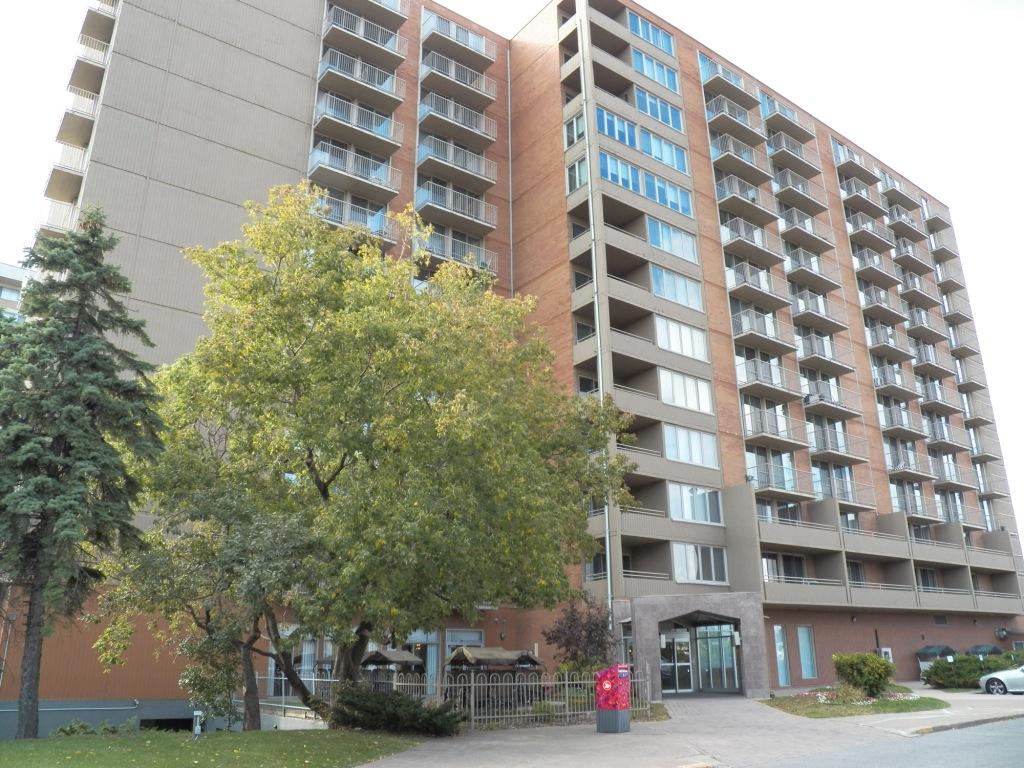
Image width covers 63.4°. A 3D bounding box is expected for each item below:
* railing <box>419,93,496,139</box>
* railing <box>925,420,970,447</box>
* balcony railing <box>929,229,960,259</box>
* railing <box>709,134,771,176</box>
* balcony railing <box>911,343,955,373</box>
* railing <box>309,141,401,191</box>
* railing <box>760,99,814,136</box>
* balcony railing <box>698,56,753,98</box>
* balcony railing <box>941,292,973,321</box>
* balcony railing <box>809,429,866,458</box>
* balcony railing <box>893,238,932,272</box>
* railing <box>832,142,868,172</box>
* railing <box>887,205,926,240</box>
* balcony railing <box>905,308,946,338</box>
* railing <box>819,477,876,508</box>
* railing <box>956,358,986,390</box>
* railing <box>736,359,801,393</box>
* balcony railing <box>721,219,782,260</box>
[{"bbox_3d":[-2.785,-13.675,43.127,4.000,1.120,1.030,14,-24,-35],"label":"railing"},{"bbox_3d":[27.417,3.407,52.033,3.920,1.191,1.040,14,-24,-35],"label":"railing"},{"bbox_3d":[32.739,-10.404,62.918,2.373,1.160,1.040,14,-24,-36],"label":"balcony railing"},{"bbox_3d":[12.982,-12.586,46.498,4.000,1.120,1.030,14,-24,-35],"label":"railing"},{"bbox_3d":[28.094,-1.480,55.141,4.000,1.120,1.030,14,-24,-35],"label":"balcony railing"},{"bbox_3d":[-7.246,-9.831,38.428,3.985,1.136,1.078,14,-24,-35],"label":"railing"},{"bbox_3d":[17.044,-16.149,50.944,3.953,1.197,1.052,14,-24,-35],"label":"railing"},{"bbox_3d":[12.713,-17.207,47.764,3.953,1.197,1.052,14,-24,-35],"label":"balcony railing"},{"bbox_3d":[32.278,-5.309,59.998,2.406,1.136,1.078,14,-24,-35],"label":"balcony railing"},{"bbox_3d":[17.535,3.344,44.366,3.985,1.136,1.078,14,-24,-35],"label":"balcony railing"},{"bbox_3d":[27.656,-8.686,57.033,3.953,1.197,1.052,14,-24,-35],"label":"balcony railing"},{"bbox_3d":[23.954,-15.046,57.136,4.110,1.160,1.040,14,-24,-36],"label":"railing"},{"bbox_3d":[27.296,-10.972,57.241,3.920,1.191,1.040,14,-24,-35],"label":"railing"},{"bbox_3d":[27.716,-3.825,55.267,3.953,1.197,1.052,14,-24,-35],"label":"balcony railing"},{"bbox_3d":[17.134,5.716,42.473,3.936,1.191,1.040,14,-24,-35],"label":"railing"},{"bbox_3d":[32.917,-0.385,59.463,2.373,1.160,1.040,14,-24,-36],"label":"railing"},{"bbox_3d":[13.194,-0.186,42.084,4.000,1.120,1.030,14,-24,-35],"label":"railing"},{"bbox_3d":[13.044,-7.625,44.573,3.968,1.136,1.078,14,-24,-35],"label":"balcony railing"}]

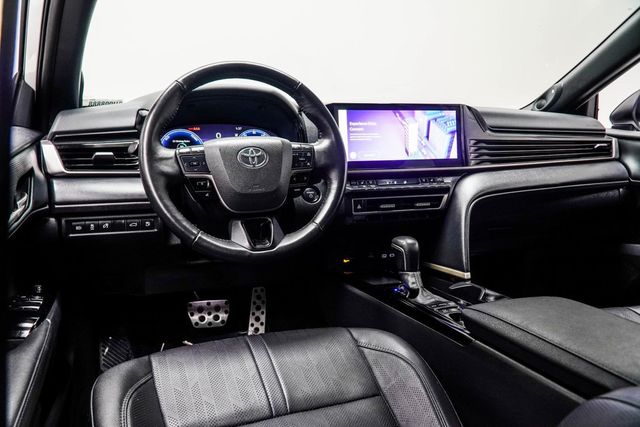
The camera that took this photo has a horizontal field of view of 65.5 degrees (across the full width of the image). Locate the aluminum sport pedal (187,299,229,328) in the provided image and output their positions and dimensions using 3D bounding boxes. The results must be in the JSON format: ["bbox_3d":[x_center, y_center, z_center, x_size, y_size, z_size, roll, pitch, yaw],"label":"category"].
[{"bbox_3d":[-0.319,0.289,1.424,0.118,0.078,0.025,-4,-24,-19],"label":"aluminum sport pedal"}]

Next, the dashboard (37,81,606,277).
[{"bbox_3d":[0.135,-0.093,1.252,1.450,0.430,0.450,-4,11,-19],"label":"dashboard"}]

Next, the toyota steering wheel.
[{"bbox_3d":[-0.135,-0.094,0.917,0.372,0.372,0.100,-4,-12,-19],"label":"toyota steering wheel"}]

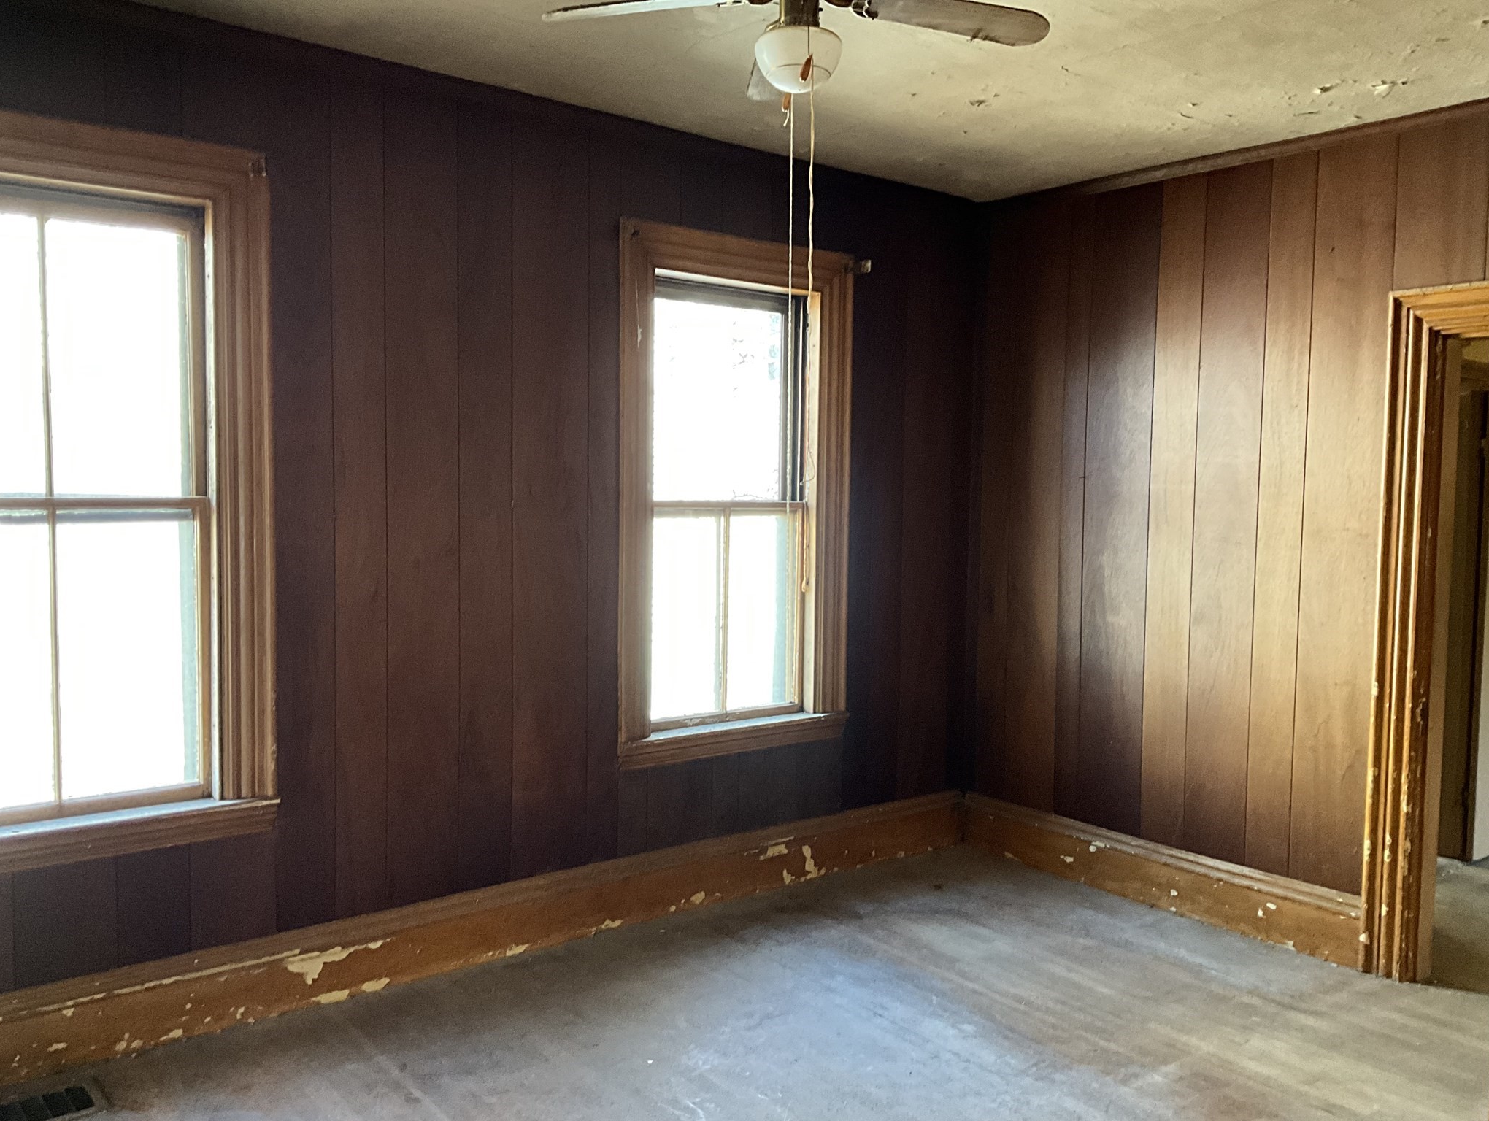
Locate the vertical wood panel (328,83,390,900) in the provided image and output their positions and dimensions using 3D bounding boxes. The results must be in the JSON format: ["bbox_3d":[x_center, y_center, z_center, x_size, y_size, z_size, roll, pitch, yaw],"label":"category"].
[{"bbox_3d":[-1.120,-0.152,3.632,0.155,2.399,0.030,-2,5,-40],"label":"vertical wood panel"}]

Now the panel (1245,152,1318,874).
[{"bbox_3d":[1.792,-0.139,4.188,0.020,2.378,0.155,-2,5,-39],"label":"panel"}]

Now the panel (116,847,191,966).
[{"bbox_3d":[-1.574,0.916,3.334,0.179,0.292,0.030,-2,5,-40],"label":"panel"}]

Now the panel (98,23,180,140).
[{"bbox_3d":[-1.525,-1.213,3.161,0.190,0.243,0.020,-2,5,-39],"label":"panel"}]

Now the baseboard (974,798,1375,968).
[{"bbox_3d":[1.452,1.143,4.637,0.035,0.230,1.635,-2,5,-39],"label":"baseboard"}]

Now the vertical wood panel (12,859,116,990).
[{"bbox_3d":[-1.716,0.916,3.165,0.227,0.288,0.020,-2,5,-39],"label":"vertical wood panel"}]

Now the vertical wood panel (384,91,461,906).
[{"bbox_3d":[-0.969,-0.158,3.757,0.237,2.399,0.030,-2,5,-40],"label":"vertical wood panel"}]

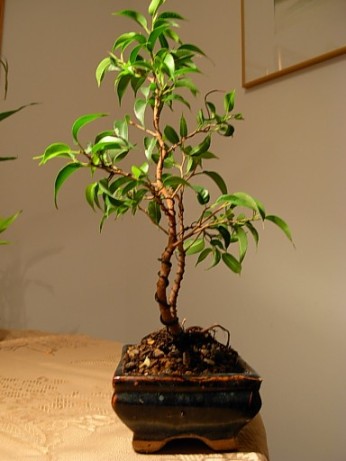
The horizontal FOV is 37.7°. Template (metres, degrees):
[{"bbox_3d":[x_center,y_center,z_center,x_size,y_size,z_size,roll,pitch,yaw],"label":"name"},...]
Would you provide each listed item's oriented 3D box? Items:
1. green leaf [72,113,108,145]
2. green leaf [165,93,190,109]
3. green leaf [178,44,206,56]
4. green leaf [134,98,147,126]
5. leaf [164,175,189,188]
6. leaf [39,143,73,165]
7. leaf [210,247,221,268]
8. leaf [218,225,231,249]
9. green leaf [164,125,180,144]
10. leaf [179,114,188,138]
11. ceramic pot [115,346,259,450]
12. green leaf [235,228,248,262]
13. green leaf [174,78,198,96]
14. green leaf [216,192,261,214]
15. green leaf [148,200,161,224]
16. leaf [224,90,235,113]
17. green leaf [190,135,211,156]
[{"bbox_3d":[-0.083,-0.102,0.495,0.041,0.017,0.014,-43,11,15],"label":"green leaf"},{"bbox_3d":[0.004,-0.131,0.510,0.029,0.011,0.012,24,24,6],"label":"green leaf"},{"bbox_3d":[0.022,-0.200,0.562,0.031,0.013,0.014,0,-4,0],"label":"green leaf"},{"bbox_3d":[-0.036,-0.129,0.555,0.014,0.032,0.009,2,-12,22],"label":"green leaf"},{"bbox_3d":[0.004,-0.052,0.540,0.037,0.010,0.014,21,34,22],"label":"leaf"},{"bbox_3d":[-0.127,-0.083,0.545,0.037,0.023,0.014,0,-4,0],"label":"leaf"},{"bbox_3d":[0.045,0.030,0.555,0.011,0.026,0.009,30,-20,-28],"label":"leaf"},{"bbox_3d":[0.055,0.007,0.540,0.013,0.026,0.013,1,-4,-17],"label":"leaf"},{"bbox_3d":[0.000,-0.099,0.520,0.012,0.023,0.006,-40,18,-11],"label":"green leaf"},{"bbox_3d":[0.012,-0.115,0.557,0.009,0.027,0.010,0,-4,0],"label":"leaf"},{"bbox_3d":[0.009,0.171,0.527,0.130,0.069,0.175,0,-4,-3],"label":"ceramic pot"},{"bbox_3d":[0.074,0.015,0.545,0.012,0.038,0.010,3,-10,-18],"label":"green leaf"},{"bbox_3d":[0.015,-0.160,0.565,0.033,0.009,0.013,36,31,18],"label":"green leaf"},{"bbox_3d":[0.063,-0.028,0.500,0.045,0.014,0.016,-3,30,-12],"label":"green leaf"},{"bbox_3d":[-0.020,-0.019,0.548,0.013,0.027,0.010,-14,-3,0],"label":"green leaf"},{"bbox_3d":[0.063,-0.143,0.560,0.012,0.025,0.011,0,-4,0],"label":"leaf"},{"bbox_3d":[0.031,-0.093,0.555,0.011,0.032,0.012,42,-3,8],"label":"green leaf"}]

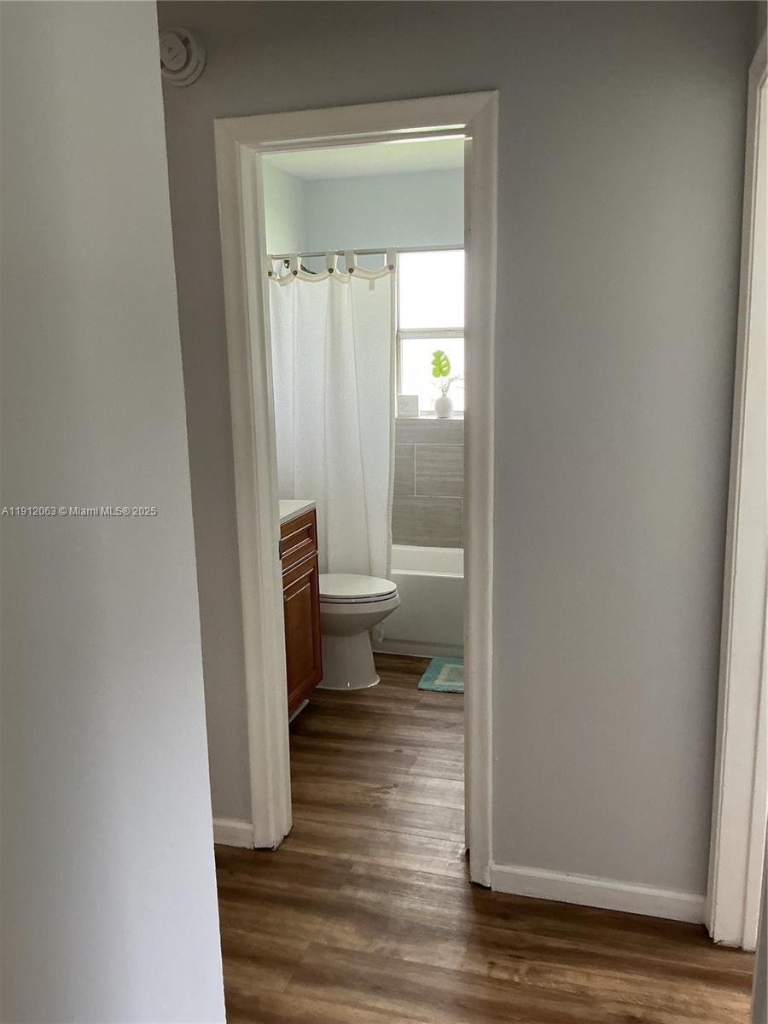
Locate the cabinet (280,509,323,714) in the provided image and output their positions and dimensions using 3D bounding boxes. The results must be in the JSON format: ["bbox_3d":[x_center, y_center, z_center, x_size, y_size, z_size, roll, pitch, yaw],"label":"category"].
[{"bbox_3d":[-0.642,0.461,3.404,0.522,0.838,0.800,2,11,16],"label":"cabinet"}]

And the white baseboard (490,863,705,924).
[{"bbox_3d":[0.586,1.046,2.371,0.578,0.086,0.014,2,11,16],"label":"white baseboard"}]

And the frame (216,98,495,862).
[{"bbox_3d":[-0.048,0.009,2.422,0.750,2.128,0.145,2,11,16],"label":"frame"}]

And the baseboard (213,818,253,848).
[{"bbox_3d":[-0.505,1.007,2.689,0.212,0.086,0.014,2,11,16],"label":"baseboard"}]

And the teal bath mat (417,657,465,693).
[{"bbox_3d":[0.484,0.771,4.017,0.590,0.015,0.405,2,11,16],"label":"teal bath mat"}]

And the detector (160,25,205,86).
[{"bbox_3d":[-0.540,-1.193,2.253,0.142,0.142,0.042,2,11,16],"label":"detector"}]

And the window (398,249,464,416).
[{"bbox_3d":[0.377,-0.995,4.748,0.620,0.920,0.100,2,11,16],"label":"window"}]

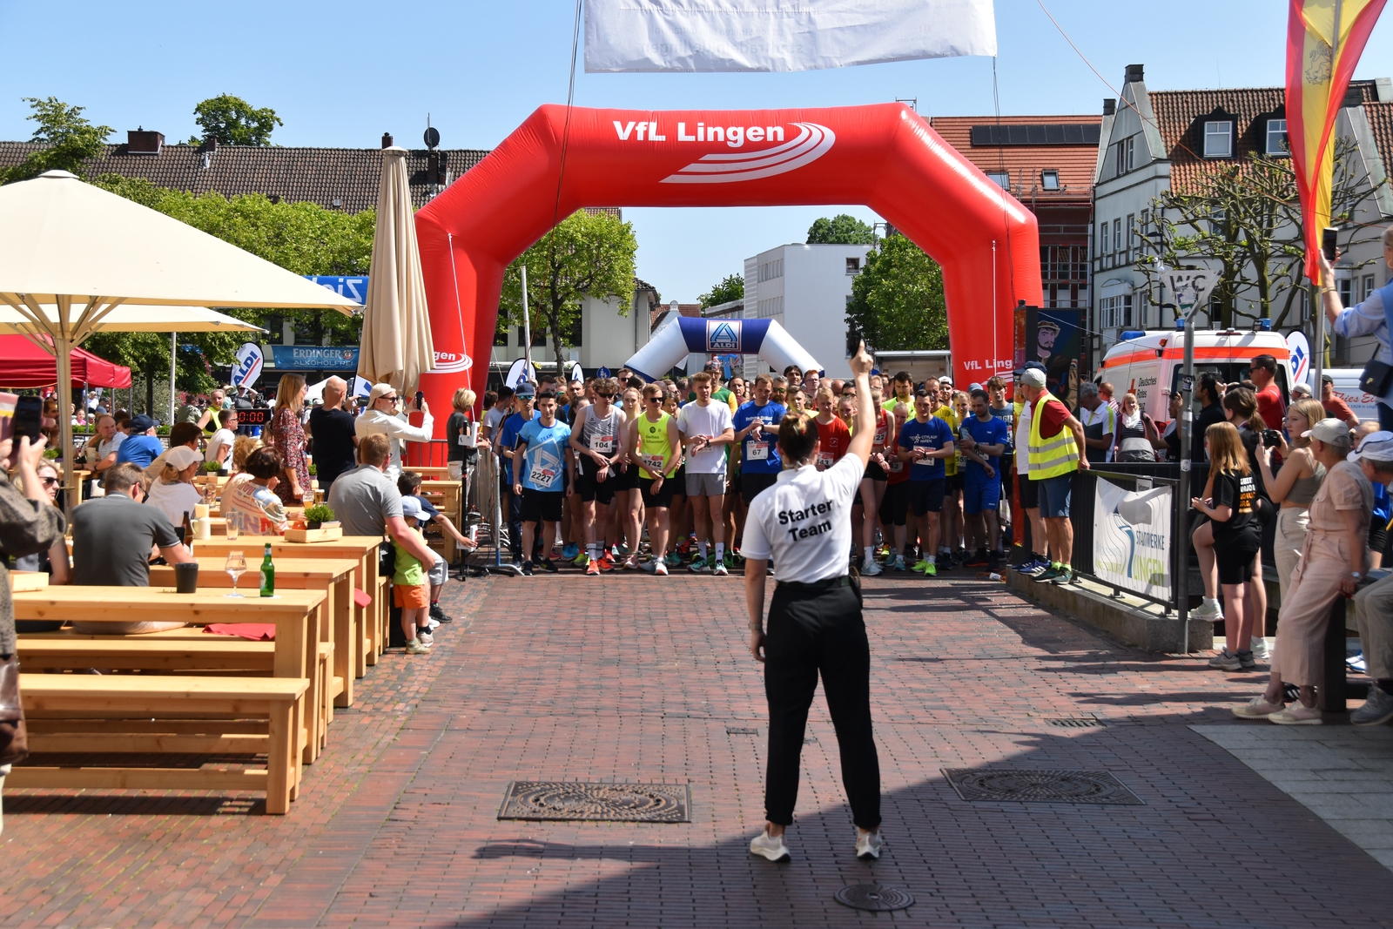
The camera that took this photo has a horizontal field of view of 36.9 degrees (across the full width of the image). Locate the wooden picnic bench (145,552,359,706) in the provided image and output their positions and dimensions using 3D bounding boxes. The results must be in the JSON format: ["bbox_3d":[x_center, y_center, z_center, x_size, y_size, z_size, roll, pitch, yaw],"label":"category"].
[{"bbox_3d":[-2.840,0.880,10.830,2.050,0.730,0.700,1,2,0],"label":"wooden picnic bench"}]

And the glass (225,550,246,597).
[{"bbox_3d":[-2.019,0.473,9.150,0.094,0.195,0.094,0,3,0],"label":"glass"}]

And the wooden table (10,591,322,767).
[{"bbox_3d":[-2.770,0.965,9.520,2.050,0.730,0.700,2,2,-1],"label":"wooden table"}]

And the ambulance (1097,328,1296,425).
[{"bbox_3d":[8.330,-1.020,35.500,2.000,2.620,5.600,0,2,-1],"label":"ambulance"}]

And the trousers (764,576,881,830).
[{"bbox_3d":[0.460,0.862,7.646,0.430,0.930,0.290,0,3,3],"label":"trousers"}]

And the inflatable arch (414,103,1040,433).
[{"bbox_3d":[0.319,-1.490,22.256,6.850,4.600,1.100,0,3,0],"label":"inflatable arch"}]

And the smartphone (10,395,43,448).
[{"bbox_3d":[-2.082,-0.130,6.500,0.075,0.159,0.010,7,3,4],"label":"smartphone"}]

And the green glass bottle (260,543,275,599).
[{"bbox_3d":[-1.950,0.482,9.500,0.064,0.241,0.064,0,2,0],"label":"green glass bottle"}]

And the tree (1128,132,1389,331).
[{"bbox_3d":[14.017,-4.283,52.000,5.900,7.750,5.600,0,2,0],"label":"tree"}]

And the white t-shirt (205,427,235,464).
[{"bbox_3d":[-4.710,-0.095,20.717,0.320,0.600,0.440,-1,3,-25],"label":"white t-shirt"}]

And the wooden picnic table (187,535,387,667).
[{"bbox_3d":[-3.033,0.822,12.169,2.340,0.760,0.720,1,3,2],"label":"wooden picnic table"}]

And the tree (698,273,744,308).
[{"bbox_3d":[3.549,-13.373,209.612,7.500,11.800,7.500,0,3,0],"label":"tree"}]

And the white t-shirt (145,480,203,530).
[{"bbox_3d":[-3.286,0.357,13.129,0.390,0.550,0.290,1,3,20],"label":"white t-shirt"}]

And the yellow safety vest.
[{"bbox_3d":[2.926,-0.227,17.100,0.310,0.700,0.460,0,3,-16],"label":"yellow safety vest"}]

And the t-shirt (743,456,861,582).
[{"bbox_3d":[0.385,0.198,7.616,0.430,0.470,0.280,0,3,5],"label":"t-shirt"}]

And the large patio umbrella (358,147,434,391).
[{"bbox_3d":[-2.669,-0.908,18.600,0.660,3.840,0.660,0,2,0],"label":"large patio umbrella"}]

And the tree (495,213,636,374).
[{"bbox_3d":[-3.624,-3.680,55.000,4.300,6.290,4.200,0,2,0],"label":"tree"}]

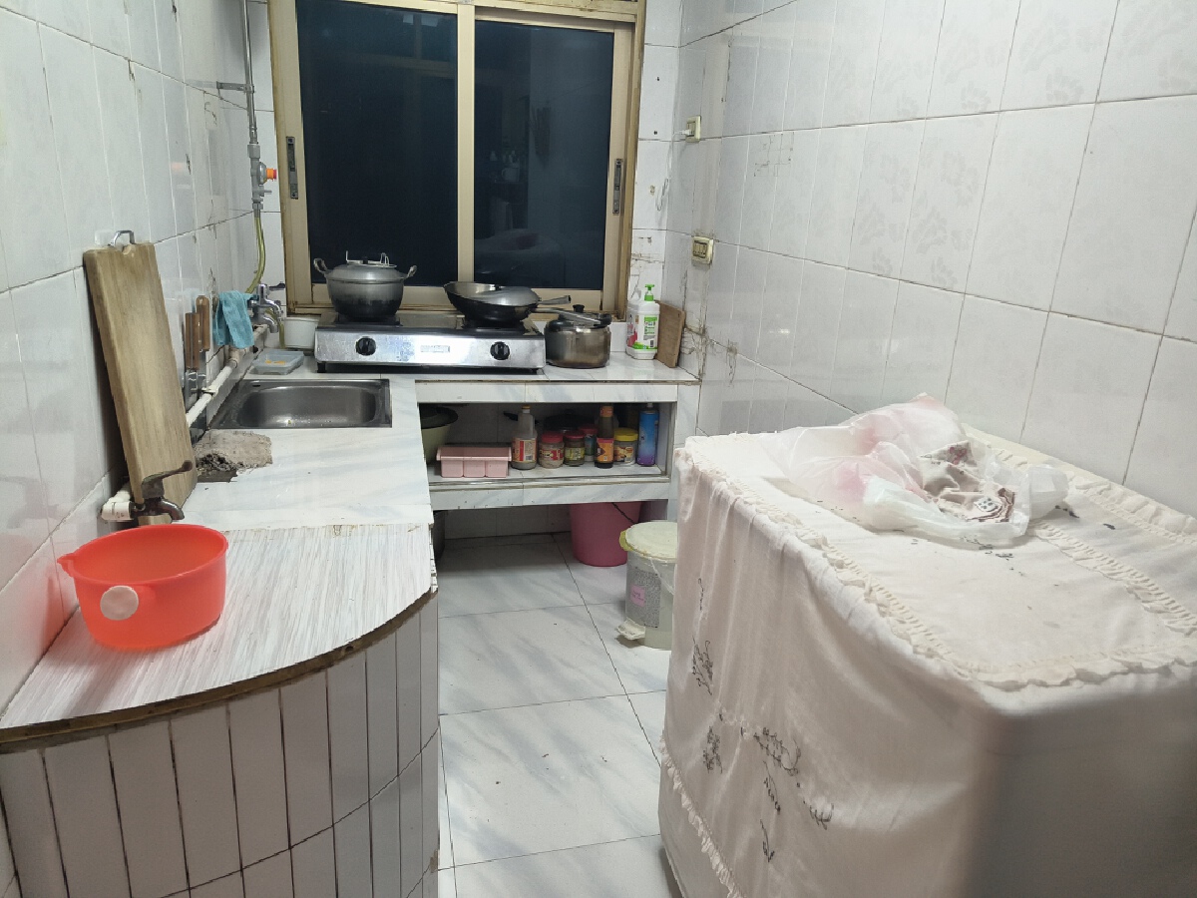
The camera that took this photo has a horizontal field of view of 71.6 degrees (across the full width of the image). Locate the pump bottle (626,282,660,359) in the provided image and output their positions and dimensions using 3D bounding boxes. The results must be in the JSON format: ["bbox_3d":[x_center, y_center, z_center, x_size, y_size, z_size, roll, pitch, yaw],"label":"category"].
[{"bbox_3d":[0.160,-0.464,2.995,0.080,0.262,0.110,-2,18,-14],"label":"pump bottle"}]

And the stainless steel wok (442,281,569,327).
[{"bbox_3d":[-0.313,-0.487,2.777,0.405,0.120,0.320,-2,18,-14],"label":"stainless steel wok"}]

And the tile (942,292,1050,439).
[{"bbox_3d":[0.673,-0.100,1.425,0.012,0.300,0.200,-2,18,-14],"label":"tile"}]

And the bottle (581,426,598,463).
[{"bbox_3d":[-0.027,-0.019,2.938,0.071,0.112,0.071,3,18,-1],"label":"bottle"}]

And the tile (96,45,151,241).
[{"bbox_3d":[-0.767,-0.472,1.334,0.010,0.298,0.200,-1,18,-14],"label":"tile"}]

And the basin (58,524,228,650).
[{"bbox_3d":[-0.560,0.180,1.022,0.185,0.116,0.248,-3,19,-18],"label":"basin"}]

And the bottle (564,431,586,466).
[{"bbox_3d":[-0.081,0.001,2.807,0.065,0.104,0.065,-2,18,-14],"label":"bottle"}]

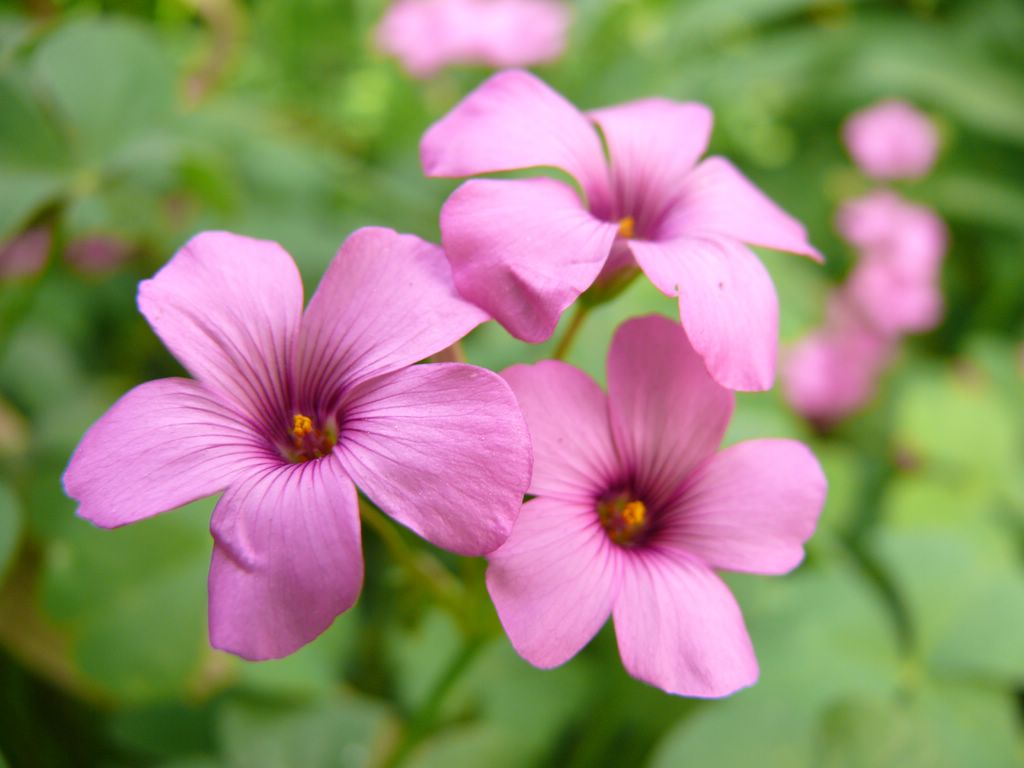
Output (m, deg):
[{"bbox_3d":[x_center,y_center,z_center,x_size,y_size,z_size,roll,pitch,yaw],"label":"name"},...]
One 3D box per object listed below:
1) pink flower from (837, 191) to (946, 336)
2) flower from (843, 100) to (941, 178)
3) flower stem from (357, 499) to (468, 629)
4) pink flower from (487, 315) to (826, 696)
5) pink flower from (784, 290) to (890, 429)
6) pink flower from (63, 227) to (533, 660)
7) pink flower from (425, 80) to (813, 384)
[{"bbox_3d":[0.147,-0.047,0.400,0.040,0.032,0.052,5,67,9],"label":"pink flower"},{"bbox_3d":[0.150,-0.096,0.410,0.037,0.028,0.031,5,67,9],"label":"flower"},{"bbox_3d":[-0.013,0.024,0.140,0.003,0.022,0.003,-42,23,0],"label":"flower stem"},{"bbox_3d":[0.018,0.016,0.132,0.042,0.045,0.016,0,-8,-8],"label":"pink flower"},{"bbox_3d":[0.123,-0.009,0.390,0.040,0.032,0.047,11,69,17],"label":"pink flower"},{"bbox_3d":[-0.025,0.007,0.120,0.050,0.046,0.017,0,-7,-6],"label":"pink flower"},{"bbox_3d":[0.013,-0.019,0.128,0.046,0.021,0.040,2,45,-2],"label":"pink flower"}]

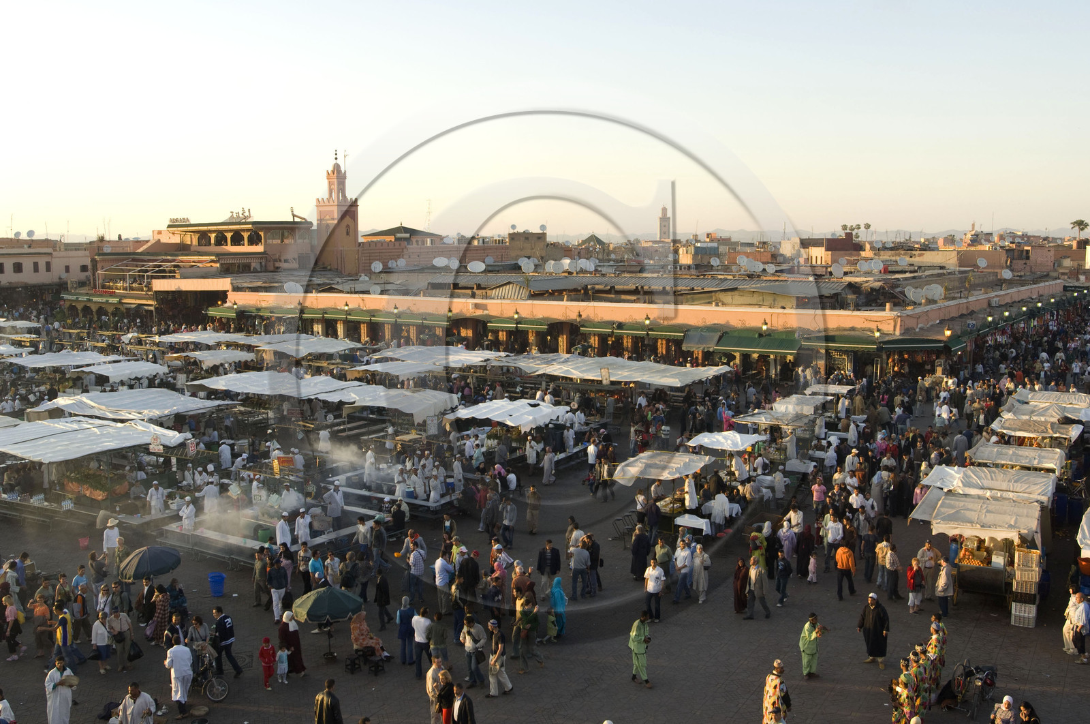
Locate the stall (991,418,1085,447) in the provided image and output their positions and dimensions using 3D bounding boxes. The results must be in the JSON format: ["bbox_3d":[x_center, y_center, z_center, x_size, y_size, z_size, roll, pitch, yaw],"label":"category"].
[{"bbox_3d":[20.510,3.883,45.536,3.400,2.600,2.200,4,7,33],"label":"stall"}]

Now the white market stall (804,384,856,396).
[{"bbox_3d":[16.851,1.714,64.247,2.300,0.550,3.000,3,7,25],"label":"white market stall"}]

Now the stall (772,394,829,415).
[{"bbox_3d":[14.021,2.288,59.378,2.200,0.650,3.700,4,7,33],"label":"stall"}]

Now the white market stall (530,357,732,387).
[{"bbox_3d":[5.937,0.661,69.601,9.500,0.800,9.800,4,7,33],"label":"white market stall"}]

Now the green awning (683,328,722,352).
[{"bbox_3d":[12.388,-1.680,85.289,3.050,1.500,1.400,4,7,33],"label":"green awning"}]

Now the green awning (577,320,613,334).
[{"bbox_3d":[4.322,-2.729,86.096,2.950,0.950,0.950,4,8,35],"label":"green awning"}]

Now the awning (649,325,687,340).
[{"bbox_3d":[9.872,-2.376,87.314,3.050,1.050,0.900,4,7,33],"label":"awning"}]

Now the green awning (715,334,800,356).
[{"bbox_3d":[16.243,-1.183,82.772,6.600,1.250,1.400,4,7,33],"label":"green awning"}]

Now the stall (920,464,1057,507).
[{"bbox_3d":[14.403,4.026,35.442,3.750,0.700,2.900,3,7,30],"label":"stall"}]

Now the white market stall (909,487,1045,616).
[{"bbox_3d":[12.242,5.442,31.020,3.050,2.650,2.300,4,7,33],"label":"white market stall"}]

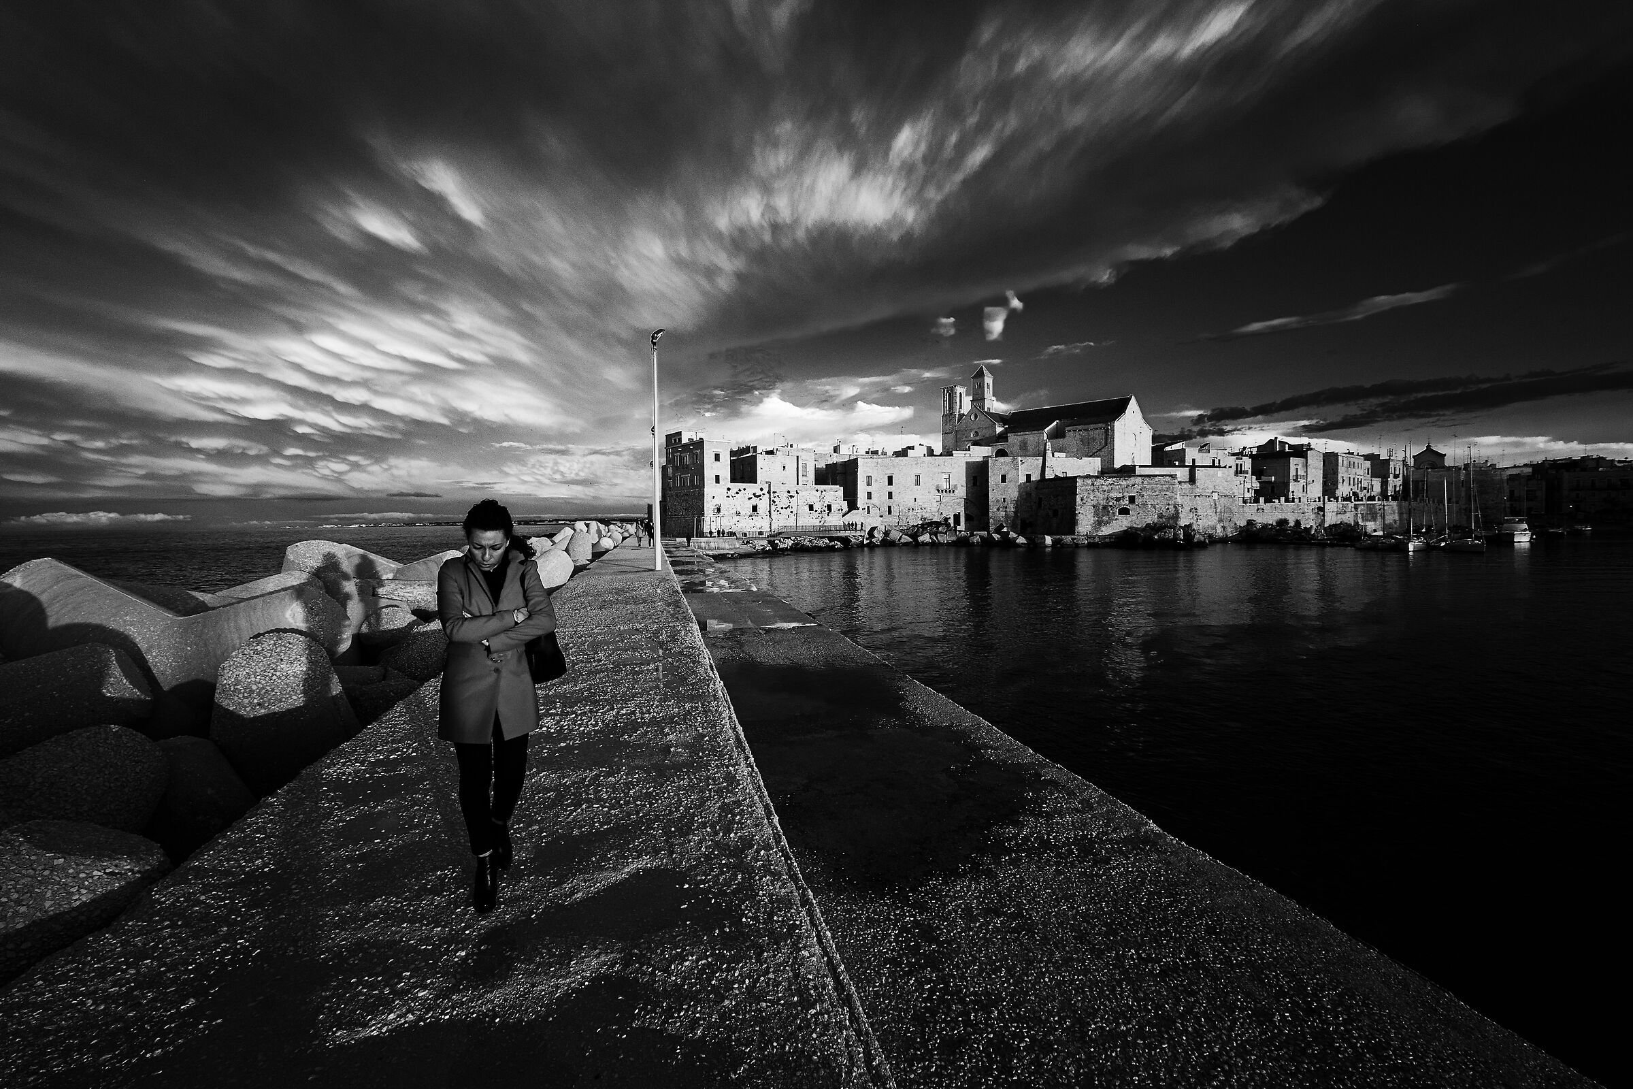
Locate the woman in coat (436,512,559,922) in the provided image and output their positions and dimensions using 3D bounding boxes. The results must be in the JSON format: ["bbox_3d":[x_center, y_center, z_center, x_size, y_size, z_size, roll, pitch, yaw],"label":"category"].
[{"bbox_3d":[-1.365,0.620,2.900,0.490,1.630,0.460,-1,2,-19],"label":"woman in coat"}]

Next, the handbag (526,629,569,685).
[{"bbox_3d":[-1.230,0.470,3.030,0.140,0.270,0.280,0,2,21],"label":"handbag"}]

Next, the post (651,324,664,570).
[{"bbox_3d":[-5.140,-3.050,22.100,0.450,7.800,0.300,0,2,0],"label":"post"}]

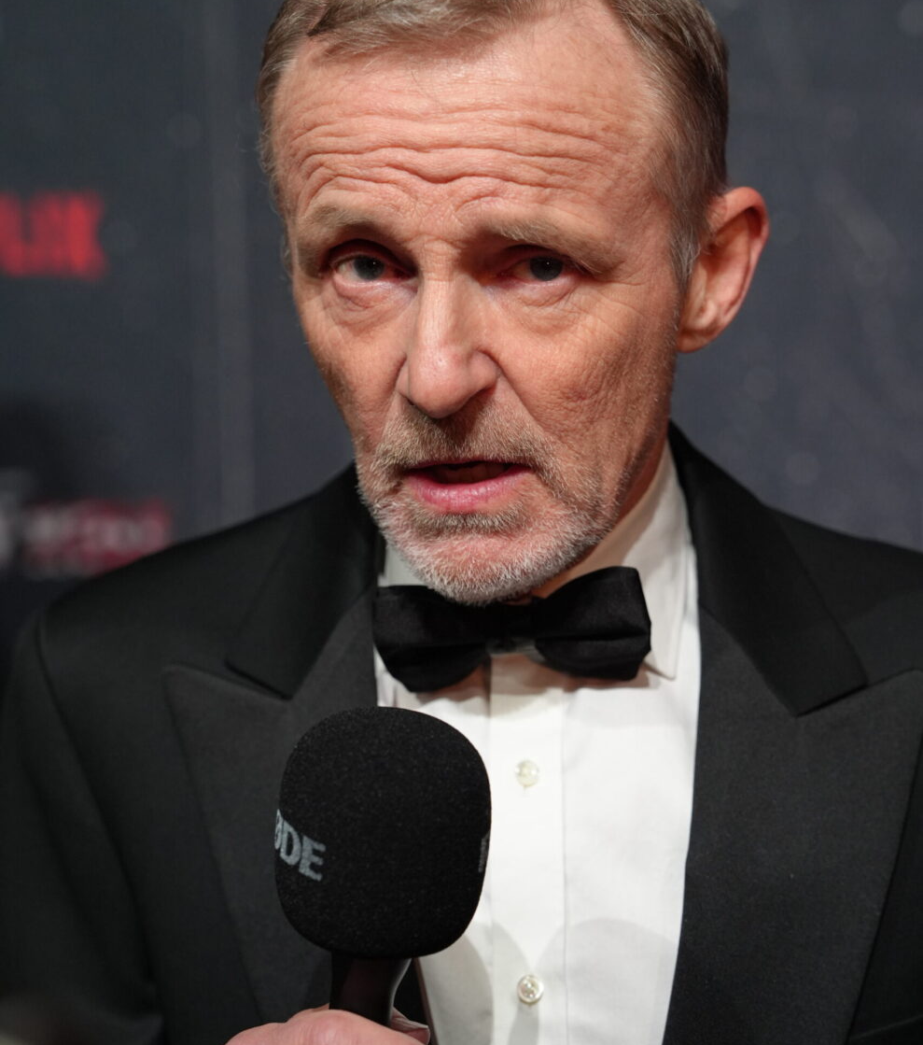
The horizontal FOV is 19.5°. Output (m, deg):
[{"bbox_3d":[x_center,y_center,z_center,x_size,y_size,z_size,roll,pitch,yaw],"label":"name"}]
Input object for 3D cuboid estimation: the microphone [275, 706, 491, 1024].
[{"bbox_3d":[-0.031,0.161,0.895,0.070,0.205,0.070,-1,15,-21],"label":"microphone"}]

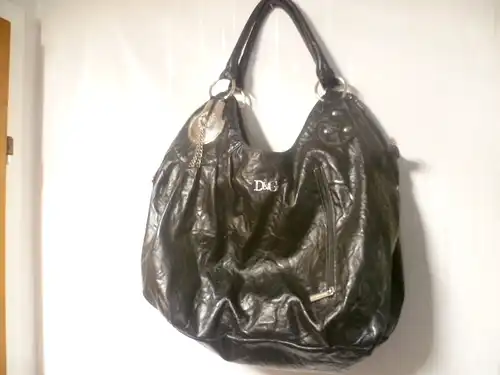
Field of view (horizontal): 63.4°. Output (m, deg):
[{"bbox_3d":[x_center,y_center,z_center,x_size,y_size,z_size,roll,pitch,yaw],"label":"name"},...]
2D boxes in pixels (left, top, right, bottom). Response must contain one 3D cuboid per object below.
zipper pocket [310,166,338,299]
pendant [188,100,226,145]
[{"bbox_3d":[0.113,0.071,0.620,0.034,0.205,0.020,-4,-7,6],"label":"zipper pocket"},{"bbox_3d":[-0.070,-0.107,0.665,0.061,0.070,0.012,2,-6,11],"label":"pendant"}]

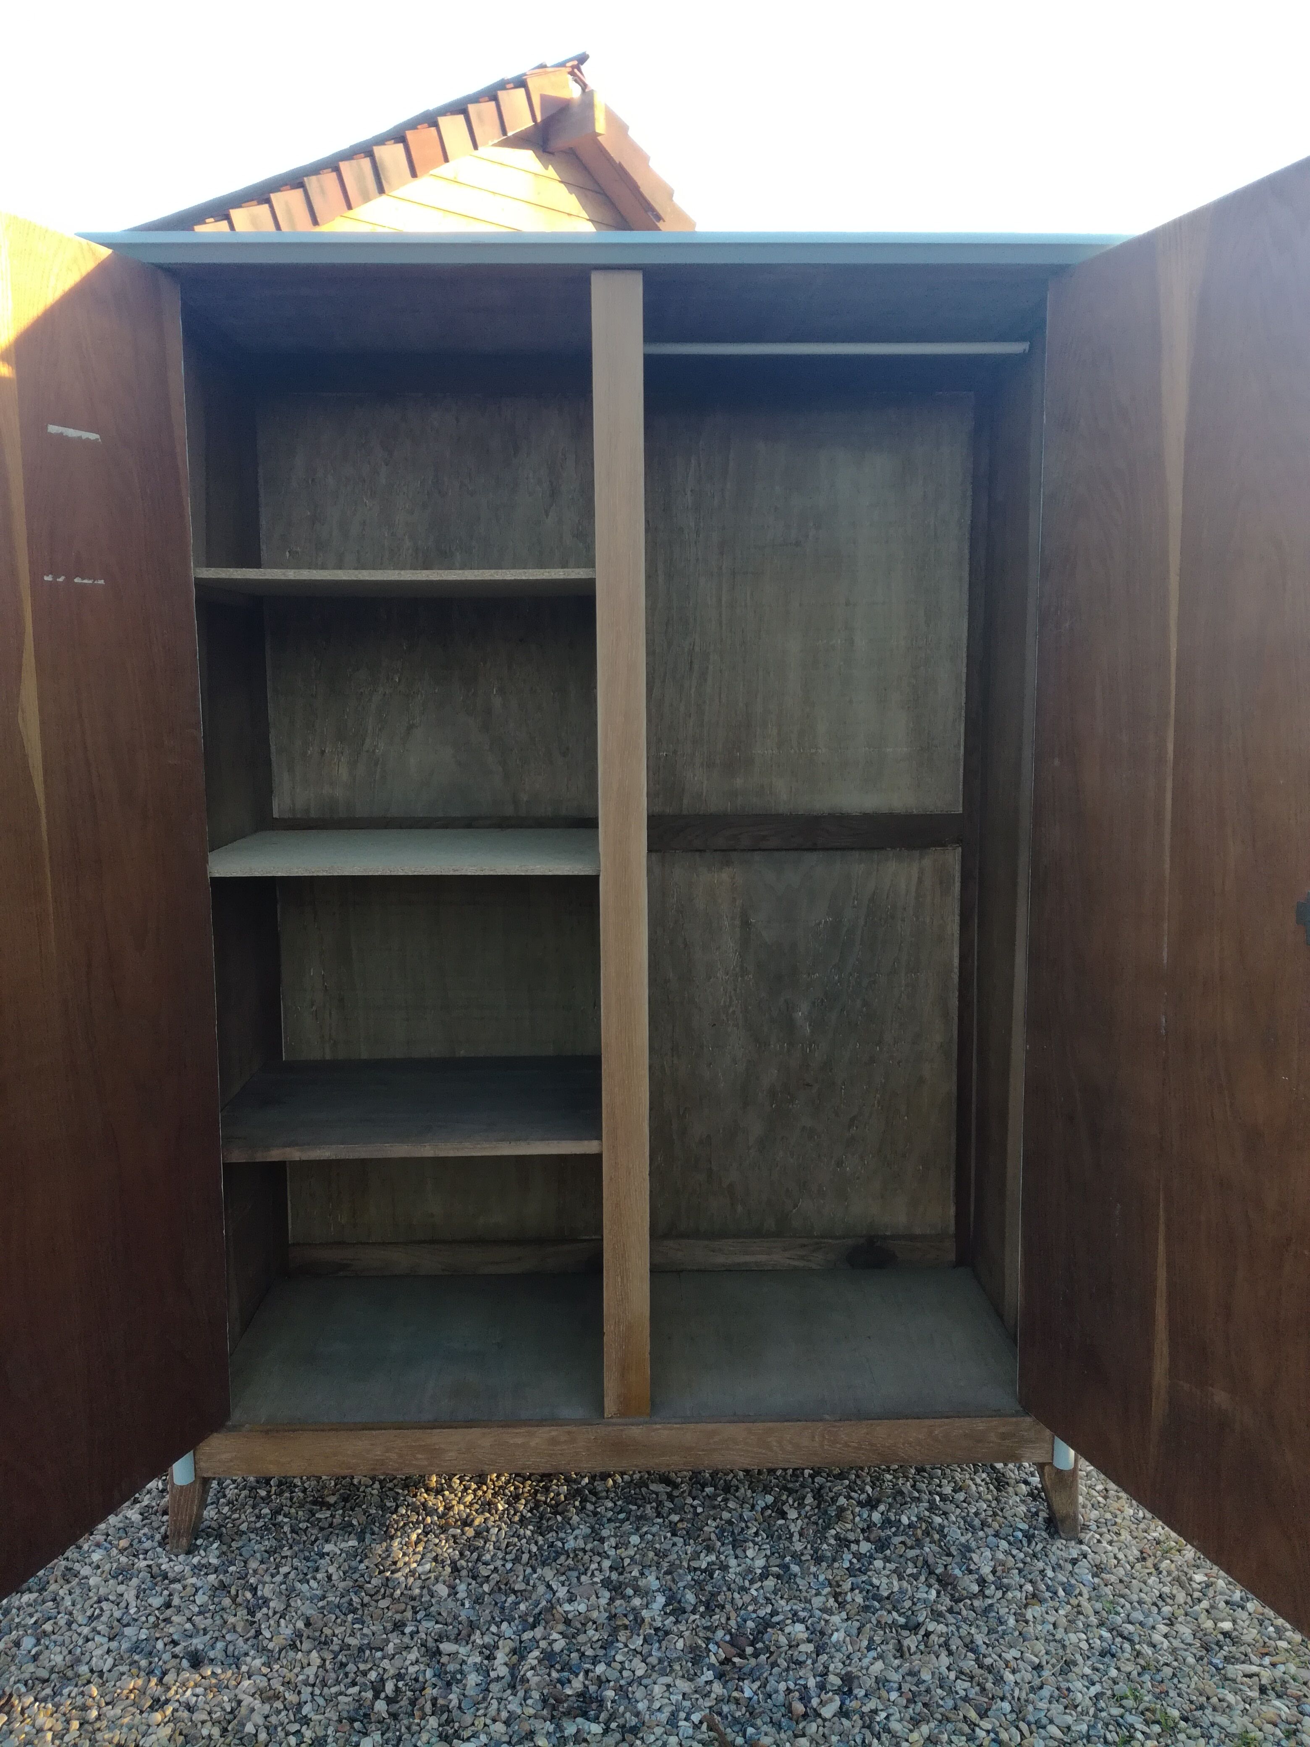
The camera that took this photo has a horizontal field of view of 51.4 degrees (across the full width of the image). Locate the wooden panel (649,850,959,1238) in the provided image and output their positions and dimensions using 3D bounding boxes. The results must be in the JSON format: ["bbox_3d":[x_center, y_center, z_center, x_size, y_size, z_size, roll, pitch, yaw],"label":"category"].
[{"bbox_3d":[0.264,0.315,2.505,0.584,0.725,0.015,0,7,-1],"label":"wooden panel"}]

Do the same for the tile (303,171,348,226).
[{"bbox_3d":[-1.229,-2.551,5.117,0.160,0.168,0.030,-26,21,-36],"label":"tile"}]

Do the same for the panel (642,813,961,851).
[{"bbox_3d":[0.262,-0.075,2.455,0.584,0.061,0.020,0,7,-1],"label":"panel"}]

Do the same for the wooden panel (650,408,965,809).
[{"bbox_3d":[0.260,-0.469,2.410,0.584,0.732,0.015,0,7,-1],"label":"wooden panel"}]

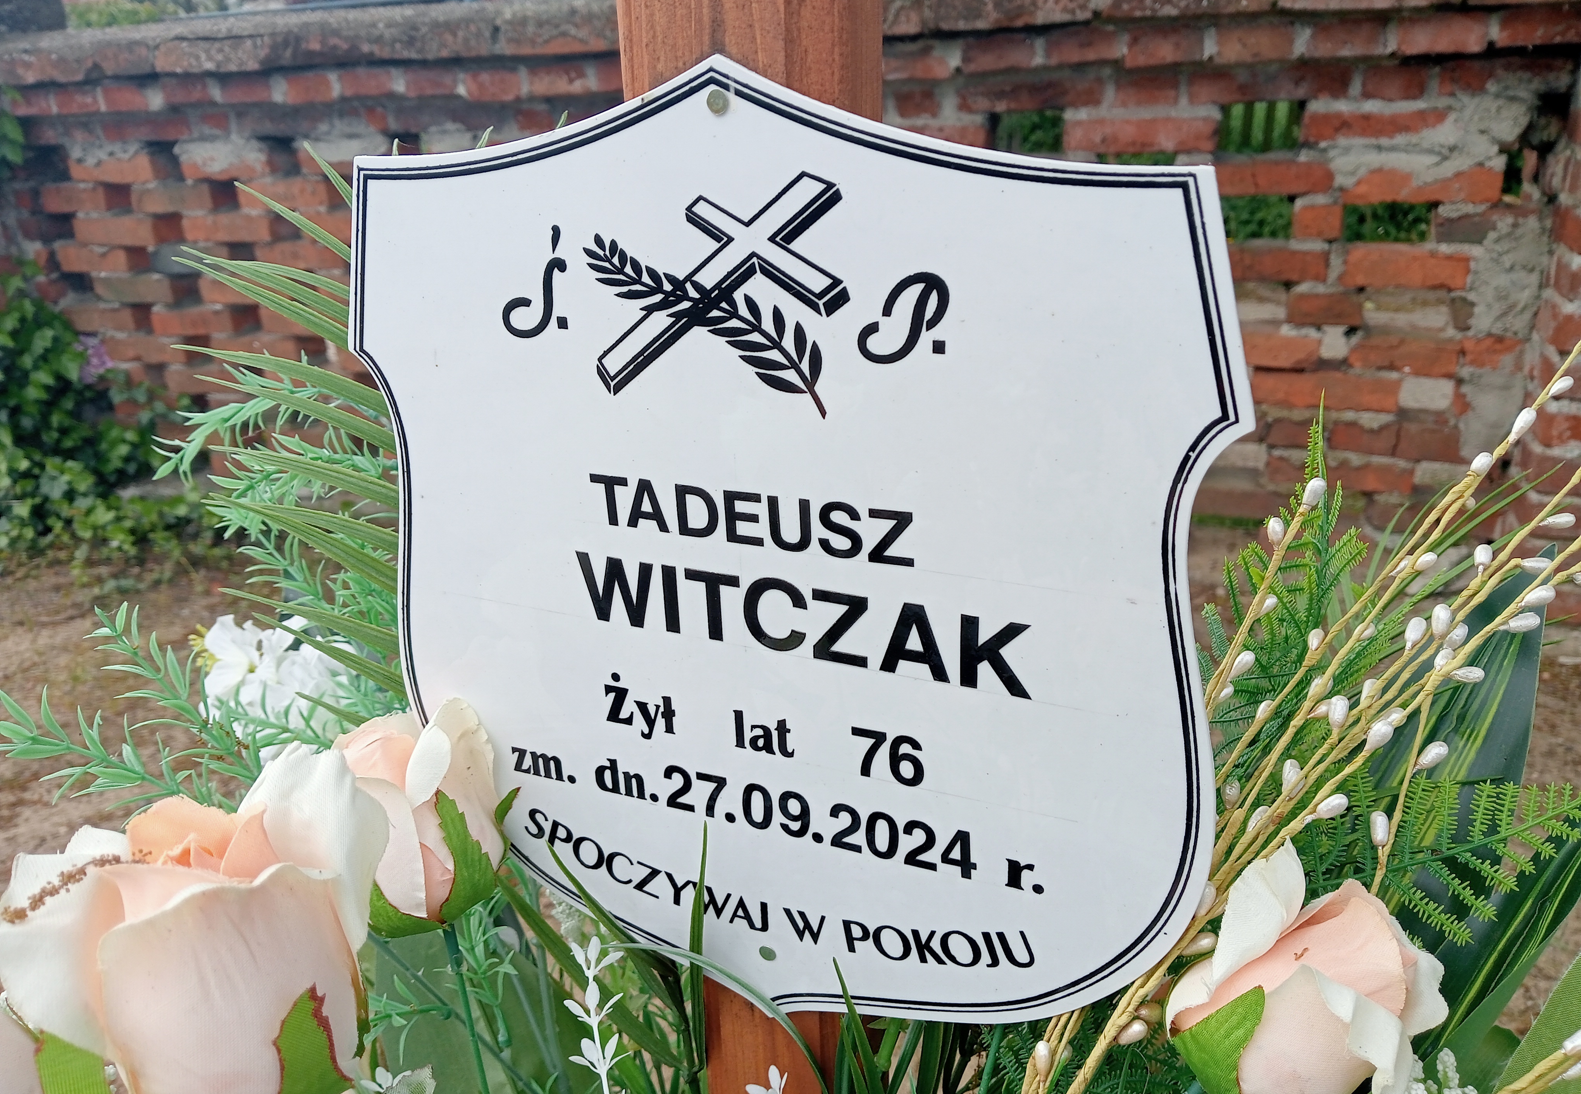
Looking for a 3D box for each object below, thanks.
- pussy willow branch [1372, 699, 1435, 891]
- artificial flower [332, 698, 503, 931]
[{"bbox_3d":[0.192,0.077,0.400,0.018,0.066,0.016,19,14,27],"label":"pussy willow branch"},{"bbox_3d":[-0.115,0.084,0.400,0.056,0.069,0.054,-9,22,-18],"label":"artificial flower"}]

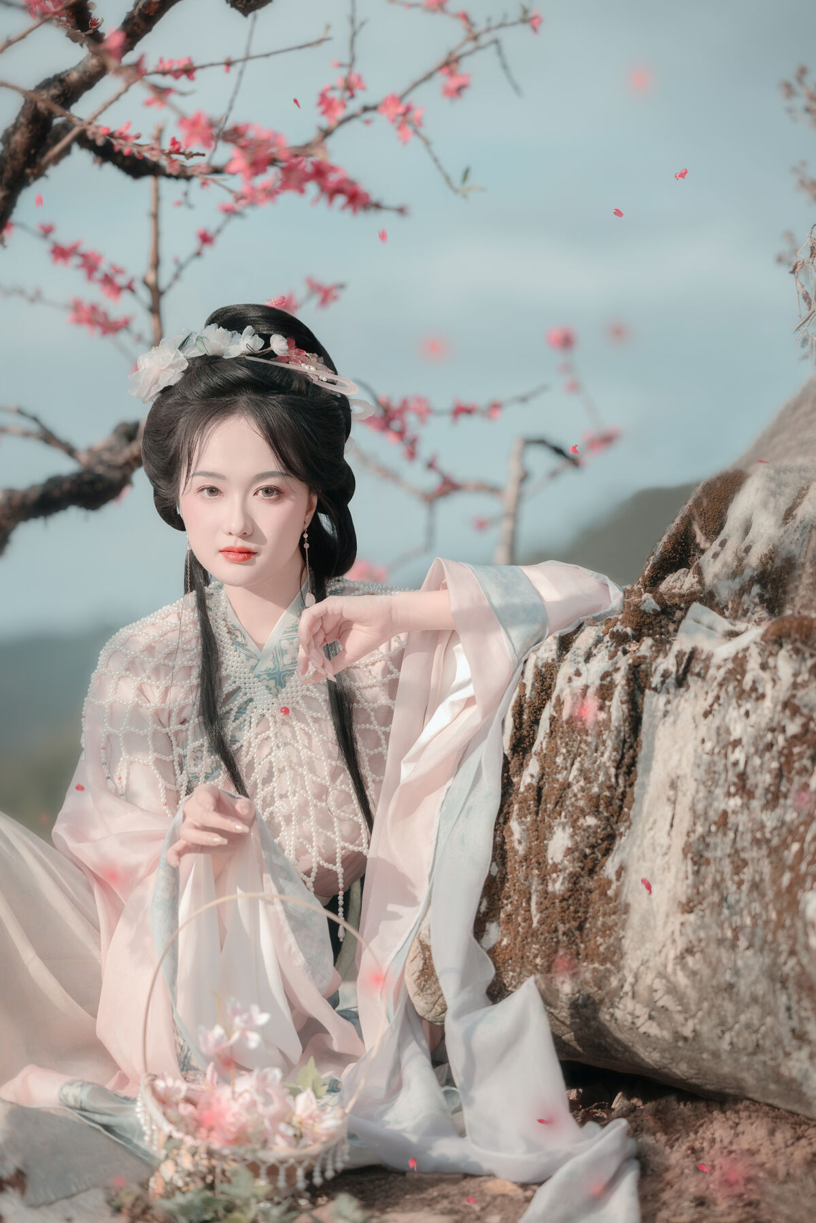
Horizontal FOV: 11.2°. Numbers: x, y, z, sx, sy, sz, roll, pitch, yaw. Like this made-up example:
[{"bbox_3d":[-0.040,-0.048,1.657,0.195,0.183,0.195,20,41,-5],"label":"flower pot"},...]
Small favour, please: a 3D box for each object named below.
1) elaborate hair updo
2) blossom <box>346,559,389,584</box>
[{"bbox_3d":[-0.162,-0.046,4.480,0.235,0.565,0.270,0,-1,15],"label":"elaborate hair updo"},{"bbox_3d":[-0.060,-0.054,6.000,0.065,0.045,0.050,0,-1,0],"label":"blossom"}]

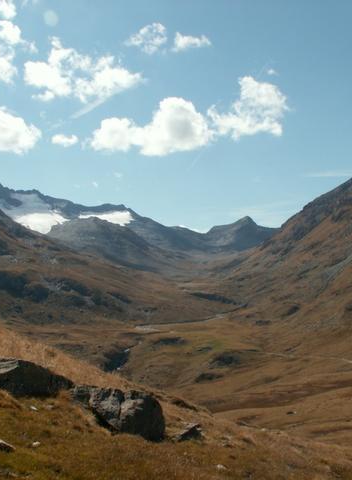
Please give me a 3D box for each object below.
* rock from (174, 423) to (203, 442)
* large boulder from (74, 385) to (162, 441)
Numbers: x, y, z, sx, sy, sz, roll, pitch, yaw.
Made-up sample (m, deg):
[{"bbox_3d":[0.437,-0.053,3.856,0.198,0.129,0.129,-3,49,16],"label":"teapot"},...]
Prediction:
[{"bbox_3d":[0.189,2.915,9.800,0.420,0.270,0.330,0,0,0],"label":"rock"},{"bbox_3d":[-0.844,2.547,9.500,1.330,0.750,0.950,0,0,0],"label":"large boulder"}]

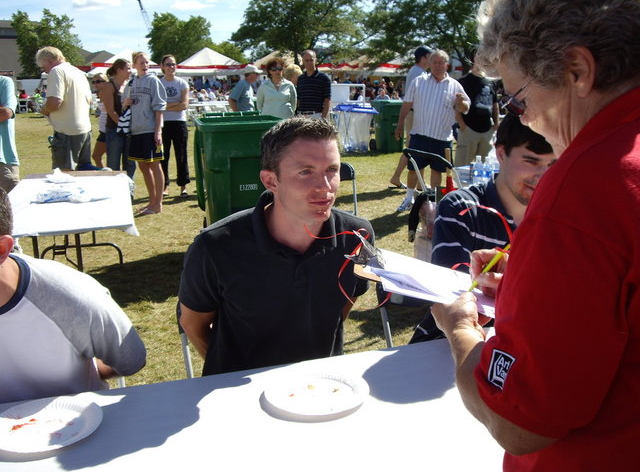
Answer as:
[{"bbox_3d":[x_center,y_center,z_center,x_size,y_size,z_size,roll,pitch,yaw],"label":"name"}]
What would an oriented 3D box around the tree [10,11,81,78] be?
[{"bbox_3d":[-21.868,-14.640,56.176,6.000,7.700,5.800,0,12,0],"label":"tree"}]

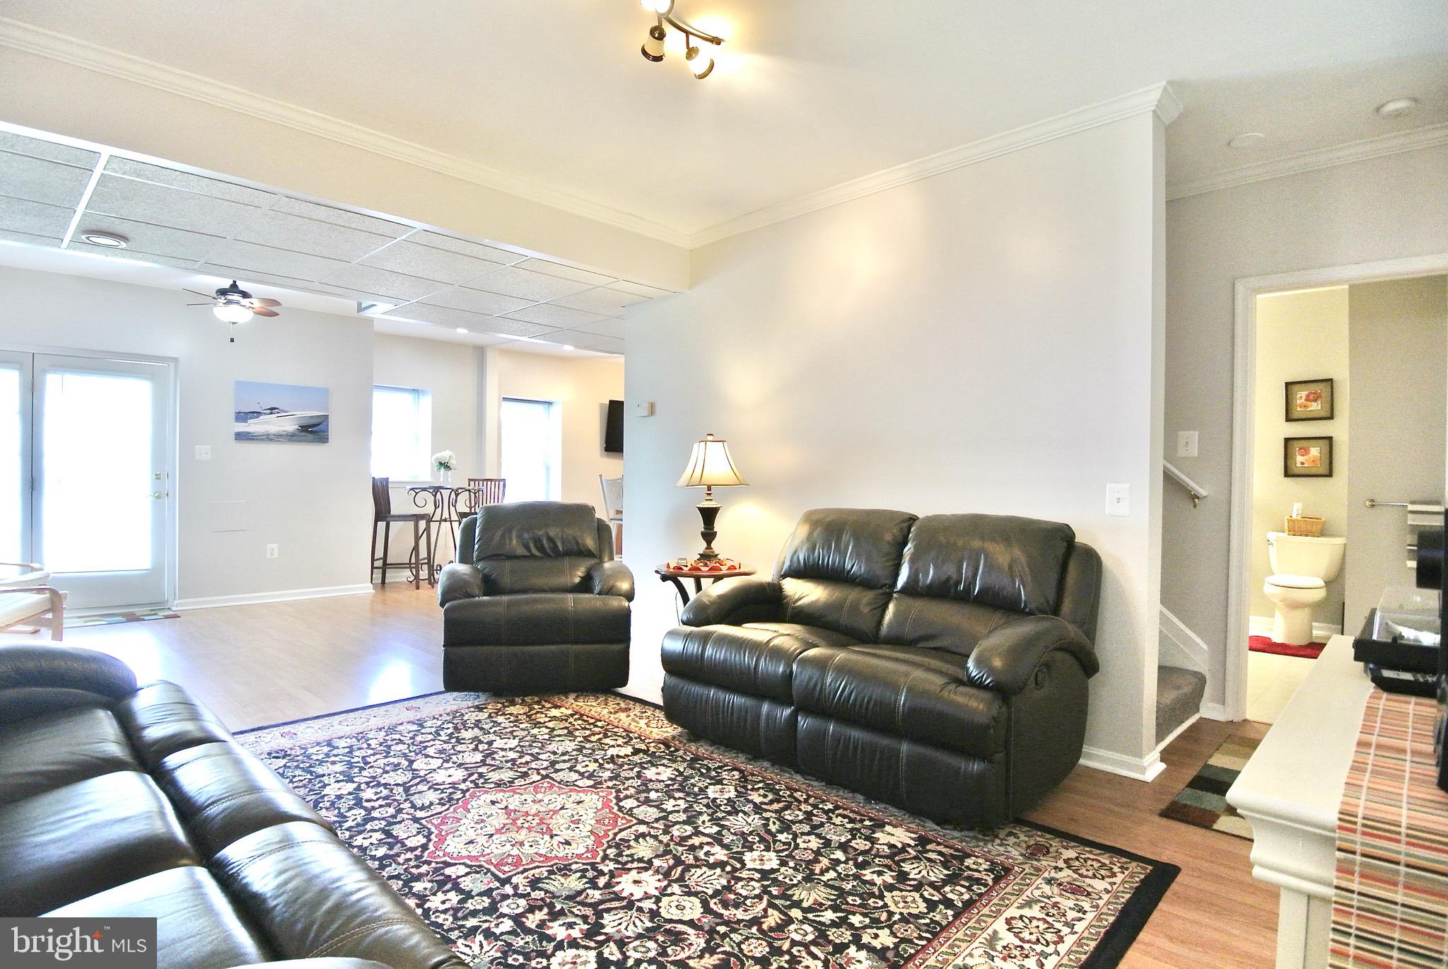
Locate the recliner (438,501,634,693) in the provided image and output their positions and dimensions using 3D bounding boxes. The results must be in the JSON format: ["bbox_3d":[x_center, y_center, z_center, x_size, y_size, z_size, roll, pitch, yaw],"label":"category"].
[{"bbox_3d":[-1.035,0.610,4.290,1.050,1.010,0.930,0,1,-5],"label":"recliner"}]

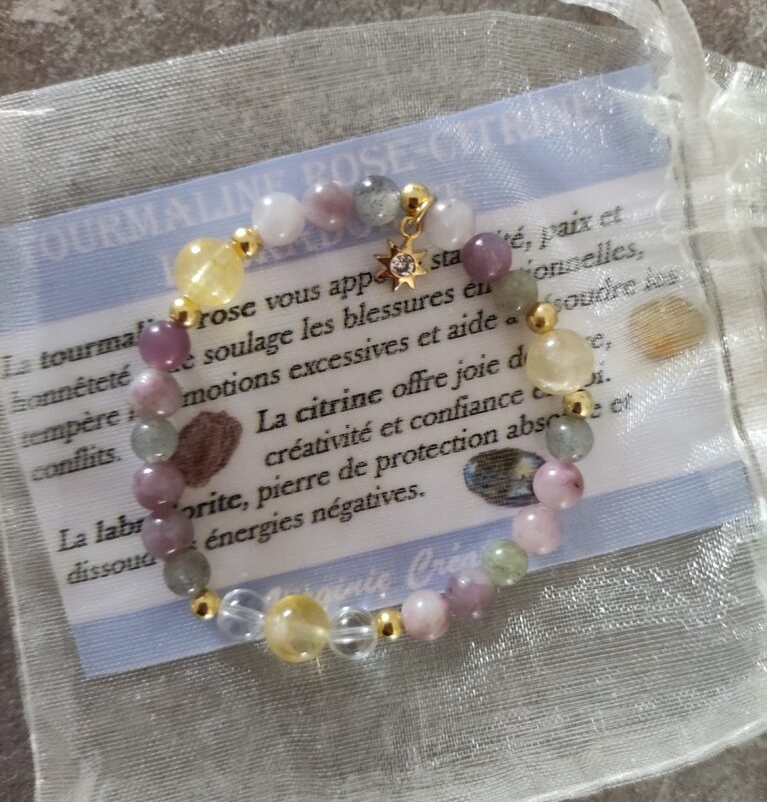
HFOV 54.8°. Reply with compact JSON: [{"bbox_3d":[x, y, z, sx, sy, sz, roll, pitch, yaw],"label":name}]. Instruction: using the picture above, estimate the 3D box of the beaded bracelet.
[{"bbox_3d":[-0.002,0.003,0.091,0.057,0.008,0.060,0,94,-2],"label":"beaded bracelet"}]

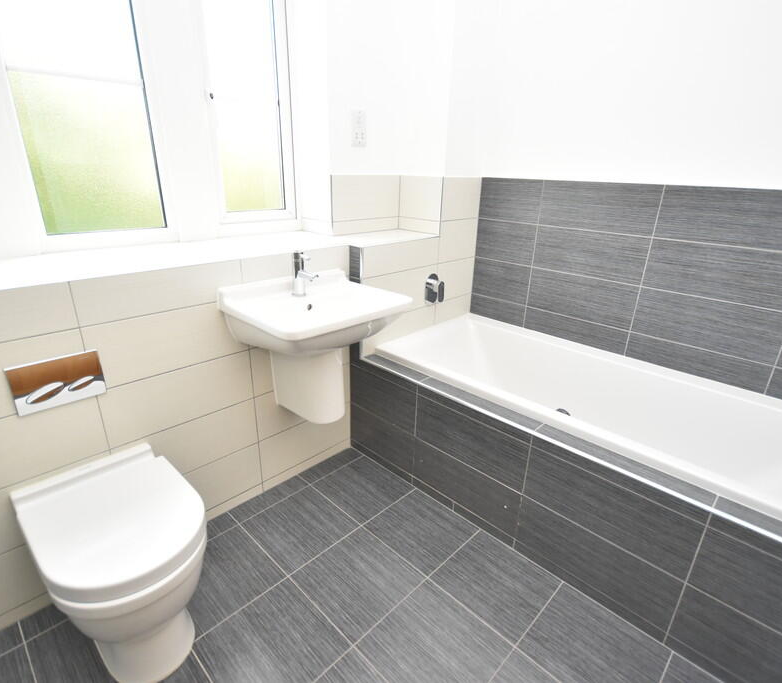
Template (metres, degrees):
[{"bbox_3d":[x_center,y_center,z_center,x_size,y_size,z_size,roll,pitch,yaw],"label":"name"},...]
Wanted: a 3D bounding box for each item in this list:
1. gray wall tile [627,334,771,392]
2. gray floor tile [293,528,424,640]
[{"bbox_3d":[1.225,0.079,1.727,0.504,0.116,0.010,20,28,40],"label":"gray wall tile"},{"bbox_3d":[-0.109,0.799,1.432,0.330,0.010,0.333,20,28,40],"label":"gray floor tile"}]

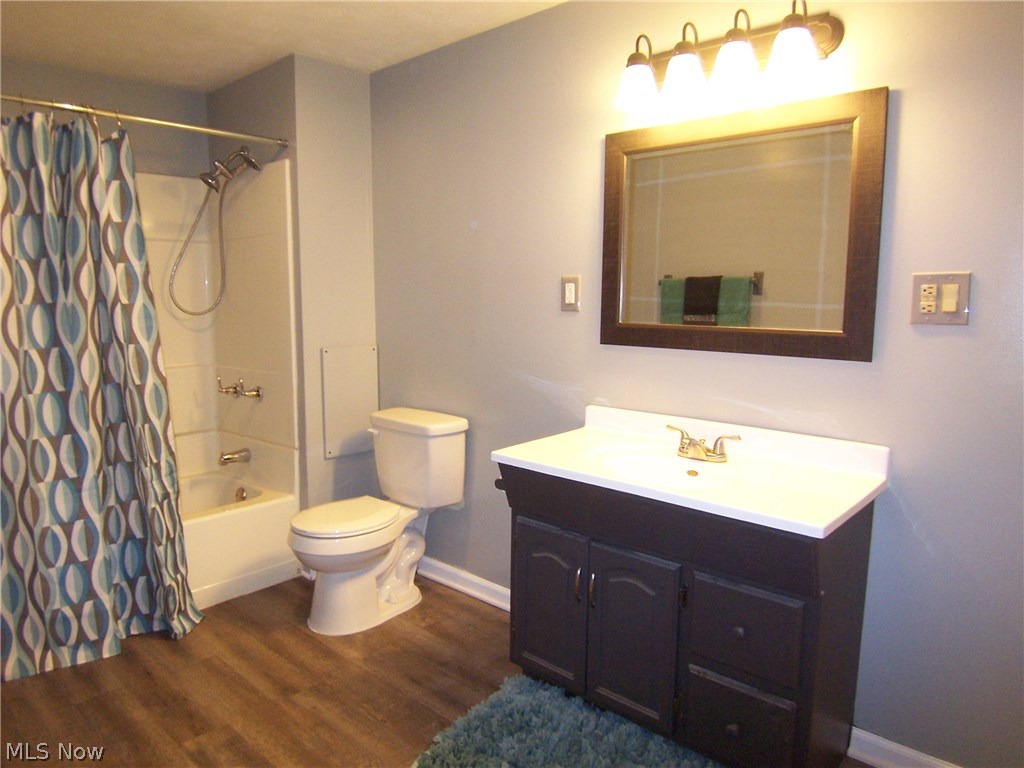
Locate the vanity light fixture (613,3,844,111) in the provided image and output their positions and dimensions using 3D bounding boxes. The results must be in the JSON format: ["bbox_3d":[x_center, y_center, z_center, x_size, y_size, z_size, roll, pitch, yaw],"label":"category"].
[{"bbox_3d":[0.550,-0.899,1.845,0.612,0.217,0.185,7,10,41],"label":"vanity light fixture"}]

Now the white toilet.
[{"bbox_3d":[-0.556,0.526,2.657,0.430,0.745,0.700,7,10,41],"label":"white toilet"}]

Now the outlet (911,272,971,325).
[{"bbox_3d":[1.024,-0.203,1.628,0.121,0.123,0.010,7,10,41],"label":"outlet"}]

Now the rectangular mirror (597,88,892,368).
[{"bbox_3d":[0.615,-0.423,1.955,0.811,0.660,0.030,7,10,41],"label":"rectangular mirror"}]

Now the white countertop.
[{"bbox_3d":[0.453,0.192,1.868,0.935,0.107,0.494,7,10,41],"label":"white countertop"}]

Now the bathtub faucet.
[{"bbox_3d":[-1.308,0.348,3.197,0.060,0.063,0.140,7,10,41],"label":"bathtub faucet"}]

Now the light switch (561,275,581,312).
[{"bbox_3d":[0.204,-0.312,2.354,0.080,0.124,0.010,7,10,41],"label":"light switch"}]

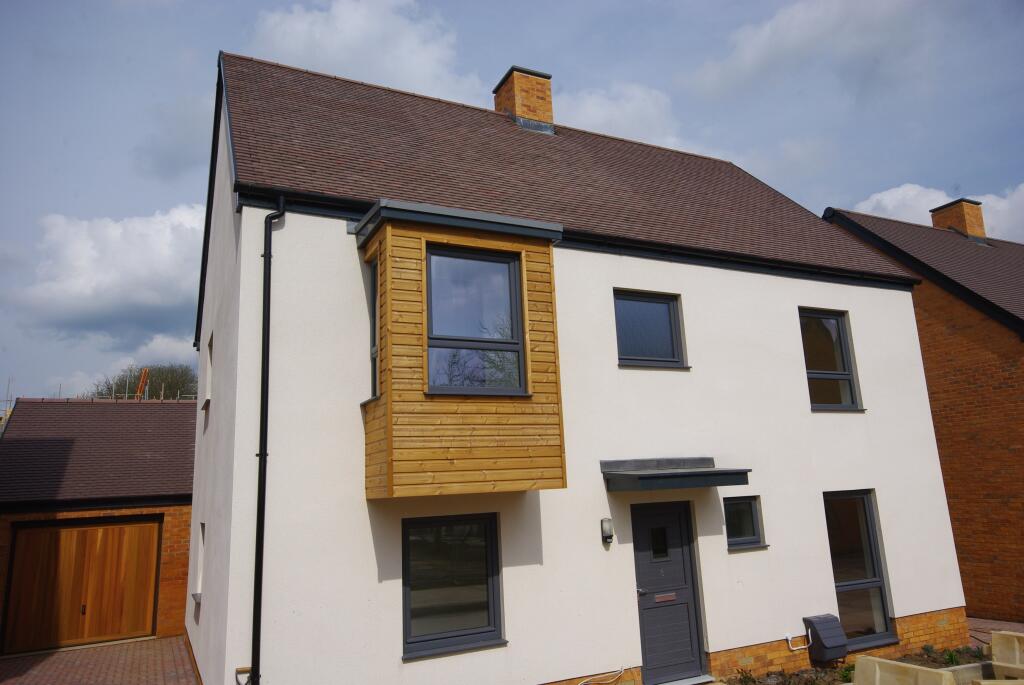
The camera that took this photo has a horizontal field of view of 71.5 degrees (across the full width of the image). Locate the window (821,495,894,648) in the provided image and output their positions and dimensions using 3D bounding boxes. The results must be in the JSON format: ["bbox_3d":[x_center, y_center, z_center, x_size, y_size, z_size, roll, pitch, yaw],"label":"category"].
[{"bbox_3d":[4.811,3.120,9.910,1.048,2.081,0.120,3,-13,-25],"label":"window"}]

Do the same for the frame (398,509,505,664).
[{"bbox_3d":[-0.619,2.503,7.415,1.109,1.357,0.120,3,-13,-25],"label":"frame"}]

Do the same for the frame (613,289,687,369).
[{"bbox_3d":[1.775,-0.158,9.218,1.093,1.015,0.120,3,-13,-25],"label":"frame"}]

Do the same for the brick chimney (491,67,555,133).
[{"bbox_3d":[0.237,-4.444,13.742,0.830,1.240,0.899,3,-13,-25],"label":"brick chimney"}]

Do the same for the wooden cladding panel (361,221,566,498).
[{"bbox_3d":[-0.514,0.243,7.474,1.860,2.639,0.819,3,-13,-25],"label":"wooden cladding panel"}]

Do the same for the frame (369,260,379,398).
[{"bbox_3d":[-1.366,-0.176,7.345,0.100,1.522,0.493,3,-13,-25],"label":"frame"}]

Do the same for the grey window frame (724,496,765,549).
[{"bbox_3d":[2.971,2.314,9.208,0.638,0.623,0.120,3,-13,-25],"label":"grey window frame"}]

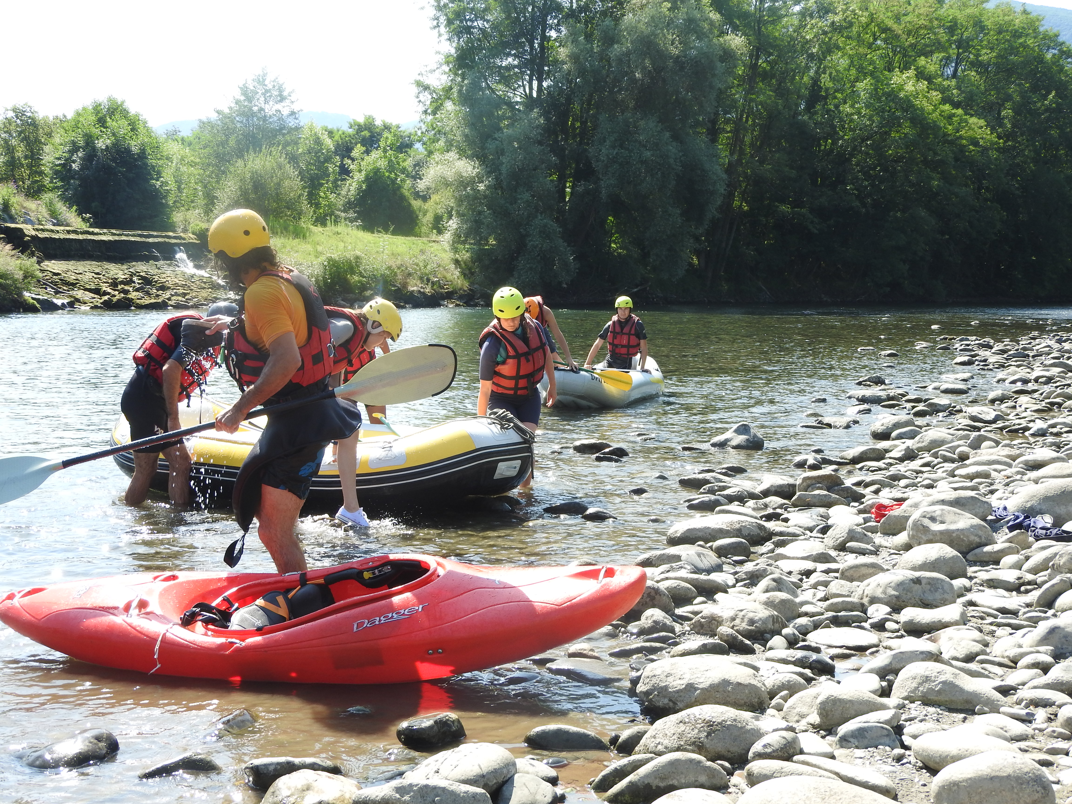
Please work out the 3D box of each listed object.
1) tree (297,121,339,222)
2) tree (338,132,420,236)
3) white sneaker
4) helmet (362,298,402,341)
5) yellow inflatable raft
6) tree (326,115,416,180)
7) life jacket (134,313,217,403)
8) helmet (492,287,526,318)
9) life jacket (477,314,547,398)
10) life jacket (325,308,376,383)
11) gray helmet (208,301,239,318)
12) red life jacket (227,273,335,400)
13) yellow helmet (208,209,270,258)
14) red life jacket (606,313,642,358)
[{"bbox_3d":[-9.123,-9.633,65.000,1.800,4.300,1.800,0,5,0],"label":"tree"},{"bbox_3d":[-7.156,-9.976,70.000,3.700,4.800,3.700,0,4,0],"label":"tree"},{"bbox_3d":[-1.100,0.700,9.350,0.250,0.110,0.095,25,6,3],"label":"white sneaker"},{"bbox_3d":[-0.896,-0.477,9.100,0.275,0.190,0.220,45,2,0],"label":"helmet"},{"bbox_3d":[-1.520,0.311,10.806,3.150,0.630,1.500,2,5,27],"label":"yellow inflatable raft"},{"bbox_3d":[-9.034,-12.528,85.000,4.900,6.400,4.900,0,4,0],"label":"tree"},{"bbox_3d":[-2.346,-0.276,10.100,0.340,0.520,0.450,44,-6,-9],"label":"life jacket"},{"bbox_3d":[-0.188,-0.686,10.700,0.225,0.190,0.270,0,24,2],"label":"helmet"},{"bbox_3d":[-0.165,-0.315,10.700,0.460,0.530,0.320,-5,15,-11],"label":"life jacket"},{"bbox_3d":[-1.297,-0.342,9.650,0.520,0.310,0.440,-38,0,7],"label":"life jacket"},{"bbox_3d":[-2.061,-0.565,10.200,0.270,0.190,0.220,37,12,10],"label":"gray helmet"},{"bbox_3d":[-1.136,-0.302,6.850,0.360,0.540,0.460,-6,5,18],"label":"red life jacket"},{"bbox_3d":[-1.285,-0.728,6.700,0.275,0.190,0.225,-7,1,18],"label":"yellow helmet"},{"bbox_3d":[1.079,-0.802,18.900,0.430,0.540,0.300,1,9,8],"label":"red life jacket"}]

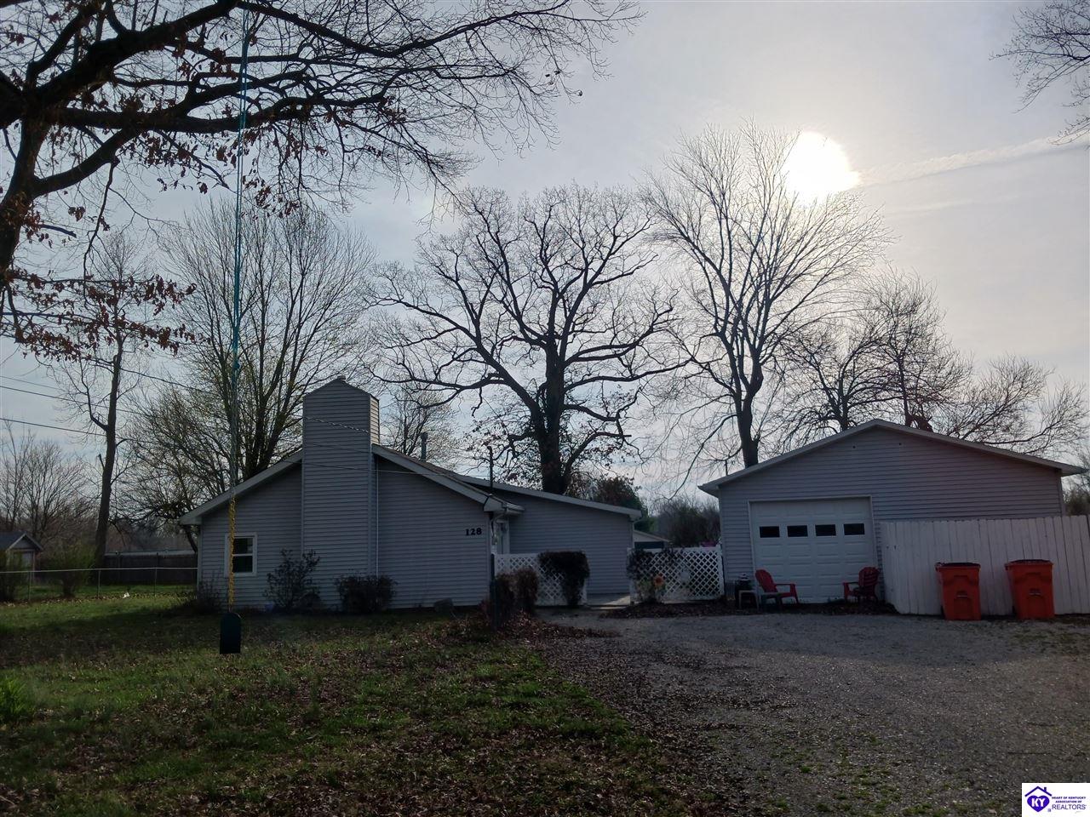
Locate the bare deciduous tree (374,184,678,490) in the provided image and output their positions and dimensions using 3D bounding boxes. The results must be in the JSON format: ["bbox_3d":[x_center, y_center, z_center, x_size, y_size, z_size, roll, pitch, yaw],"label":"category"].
[{"bbox_3d":[-0.810,-1.465,38.732,13.800,18.500,13.100,-2,-9,0],"label":"bare deciduous tree"}]

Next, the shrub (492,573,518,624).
[{"bbox_3d":[-0.797,3.963,17.887,0.560,1.030,0.550,-2,-9,0],"label":"shrub"}]

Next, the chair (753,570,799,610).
[{"bbox_3d":[5.181,4.069,19.088,0.730,0.900,0.820,5,-11,-39],"label":"chair"}]

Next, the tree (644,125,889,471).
[{"bbox_3d":[9.447,-2.886,34.979,10.600,19.000,10.200,-4,-9,15],"label":"tree"}]

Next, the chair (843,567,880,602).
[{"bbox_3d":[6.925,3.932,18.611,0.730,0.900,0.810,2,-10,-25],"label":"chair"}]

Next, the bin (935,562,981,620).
[{"bbox_3d":[7.848,3.450,16.214,0.720,1.080,0.850,-4,-9,15],"label":"bin"}]

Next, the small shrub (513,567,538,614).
[{"bbox_3d":[-0.457,4.341,20.300,0.600,1.040,0.600,-2,-9,0],"label":"small shrub"}]

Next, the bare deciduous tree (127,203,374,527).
[{"bbox_3d":[-12.451,-0.845,35.461,11.000,16.700,10.400,1,-9,-20],"label":"bare deciduous tree"}]

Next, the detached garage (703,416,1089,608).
[{"bbox_3d":[8.823,2.888,23.353,8.300,4.120,8.600,-4,-9,14],"label":"detached garage"}]

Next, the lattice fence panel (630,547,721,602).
[{"bbox_3d":[3.391,4.263,22.007,2.420,1.350,0.100,-2,-9,-2],"label":"lattice fence panel"}]

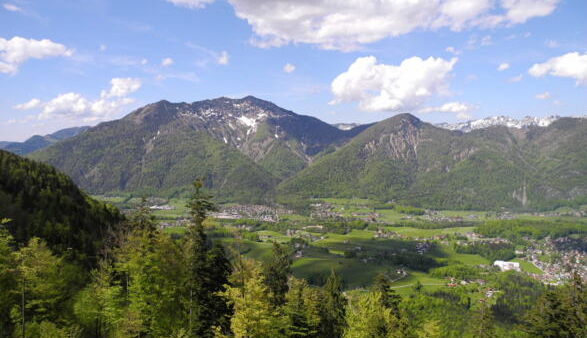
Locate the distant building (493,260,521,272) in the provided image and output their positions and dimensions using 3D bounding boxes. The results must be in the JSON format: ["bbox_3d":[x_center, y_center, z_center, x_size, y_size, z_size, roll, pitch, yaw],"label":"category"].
[{"bbox_3d":[560.881,256.214,1250.000,50.000,17.000,45.000,0,1,0],"label":"distant building"}]

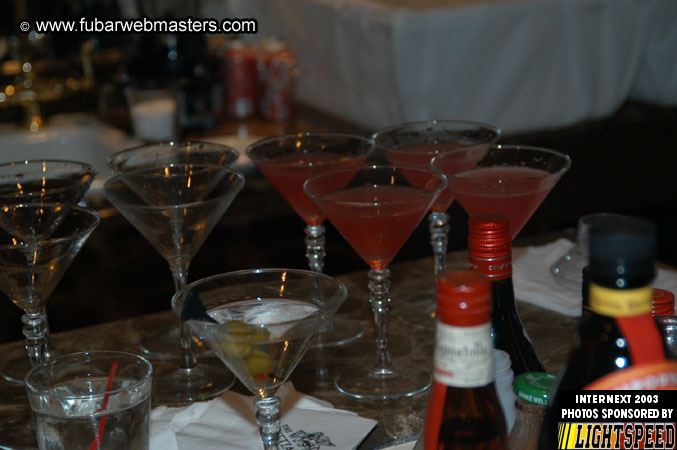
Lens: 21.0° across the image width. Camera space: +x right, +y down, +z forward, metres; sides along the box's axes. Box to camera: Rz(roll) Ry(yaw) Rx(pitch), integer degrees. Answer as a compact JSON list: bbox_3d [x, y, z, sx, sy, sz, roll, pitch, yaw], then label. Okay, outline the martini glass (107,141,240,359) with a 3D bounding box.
[{"bbox_3d":[-0.144,0.024,1.646,0.118,0.174,0.118,-2,16,0],"label":"martini glass"}]

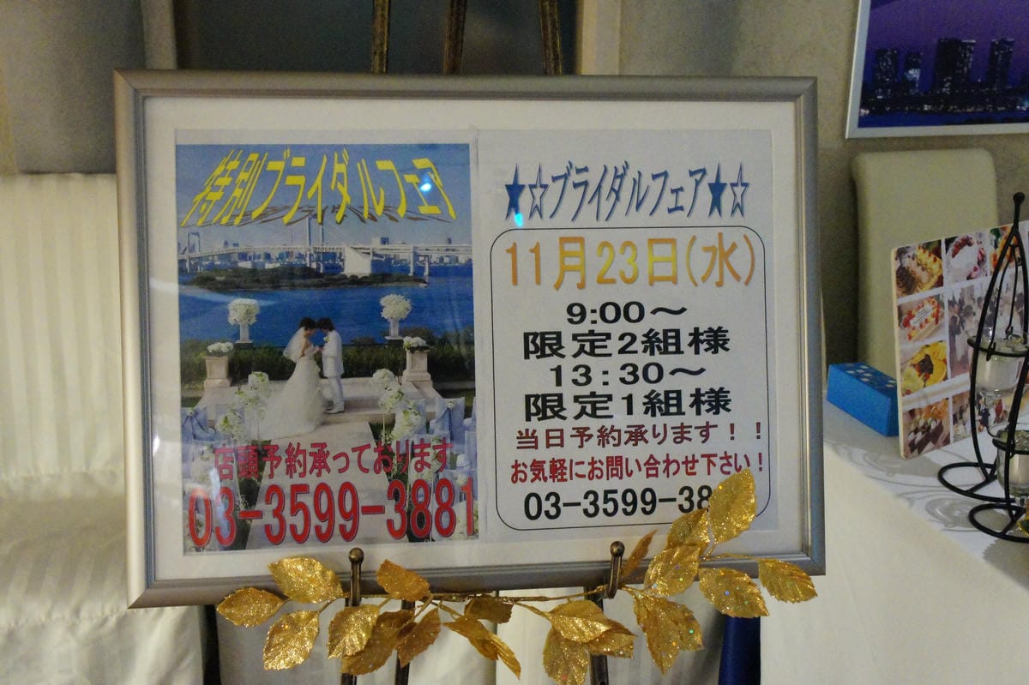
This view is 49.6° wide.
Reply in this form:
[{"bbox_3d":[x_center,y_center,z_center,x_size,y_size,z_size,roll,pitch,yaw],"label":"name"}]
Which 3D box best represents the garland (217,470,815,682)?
[{"bbox_3d":[0.012,0.233,1.072,0.577,0.208,0.110,-1,8,-7],"label":"garland"}]

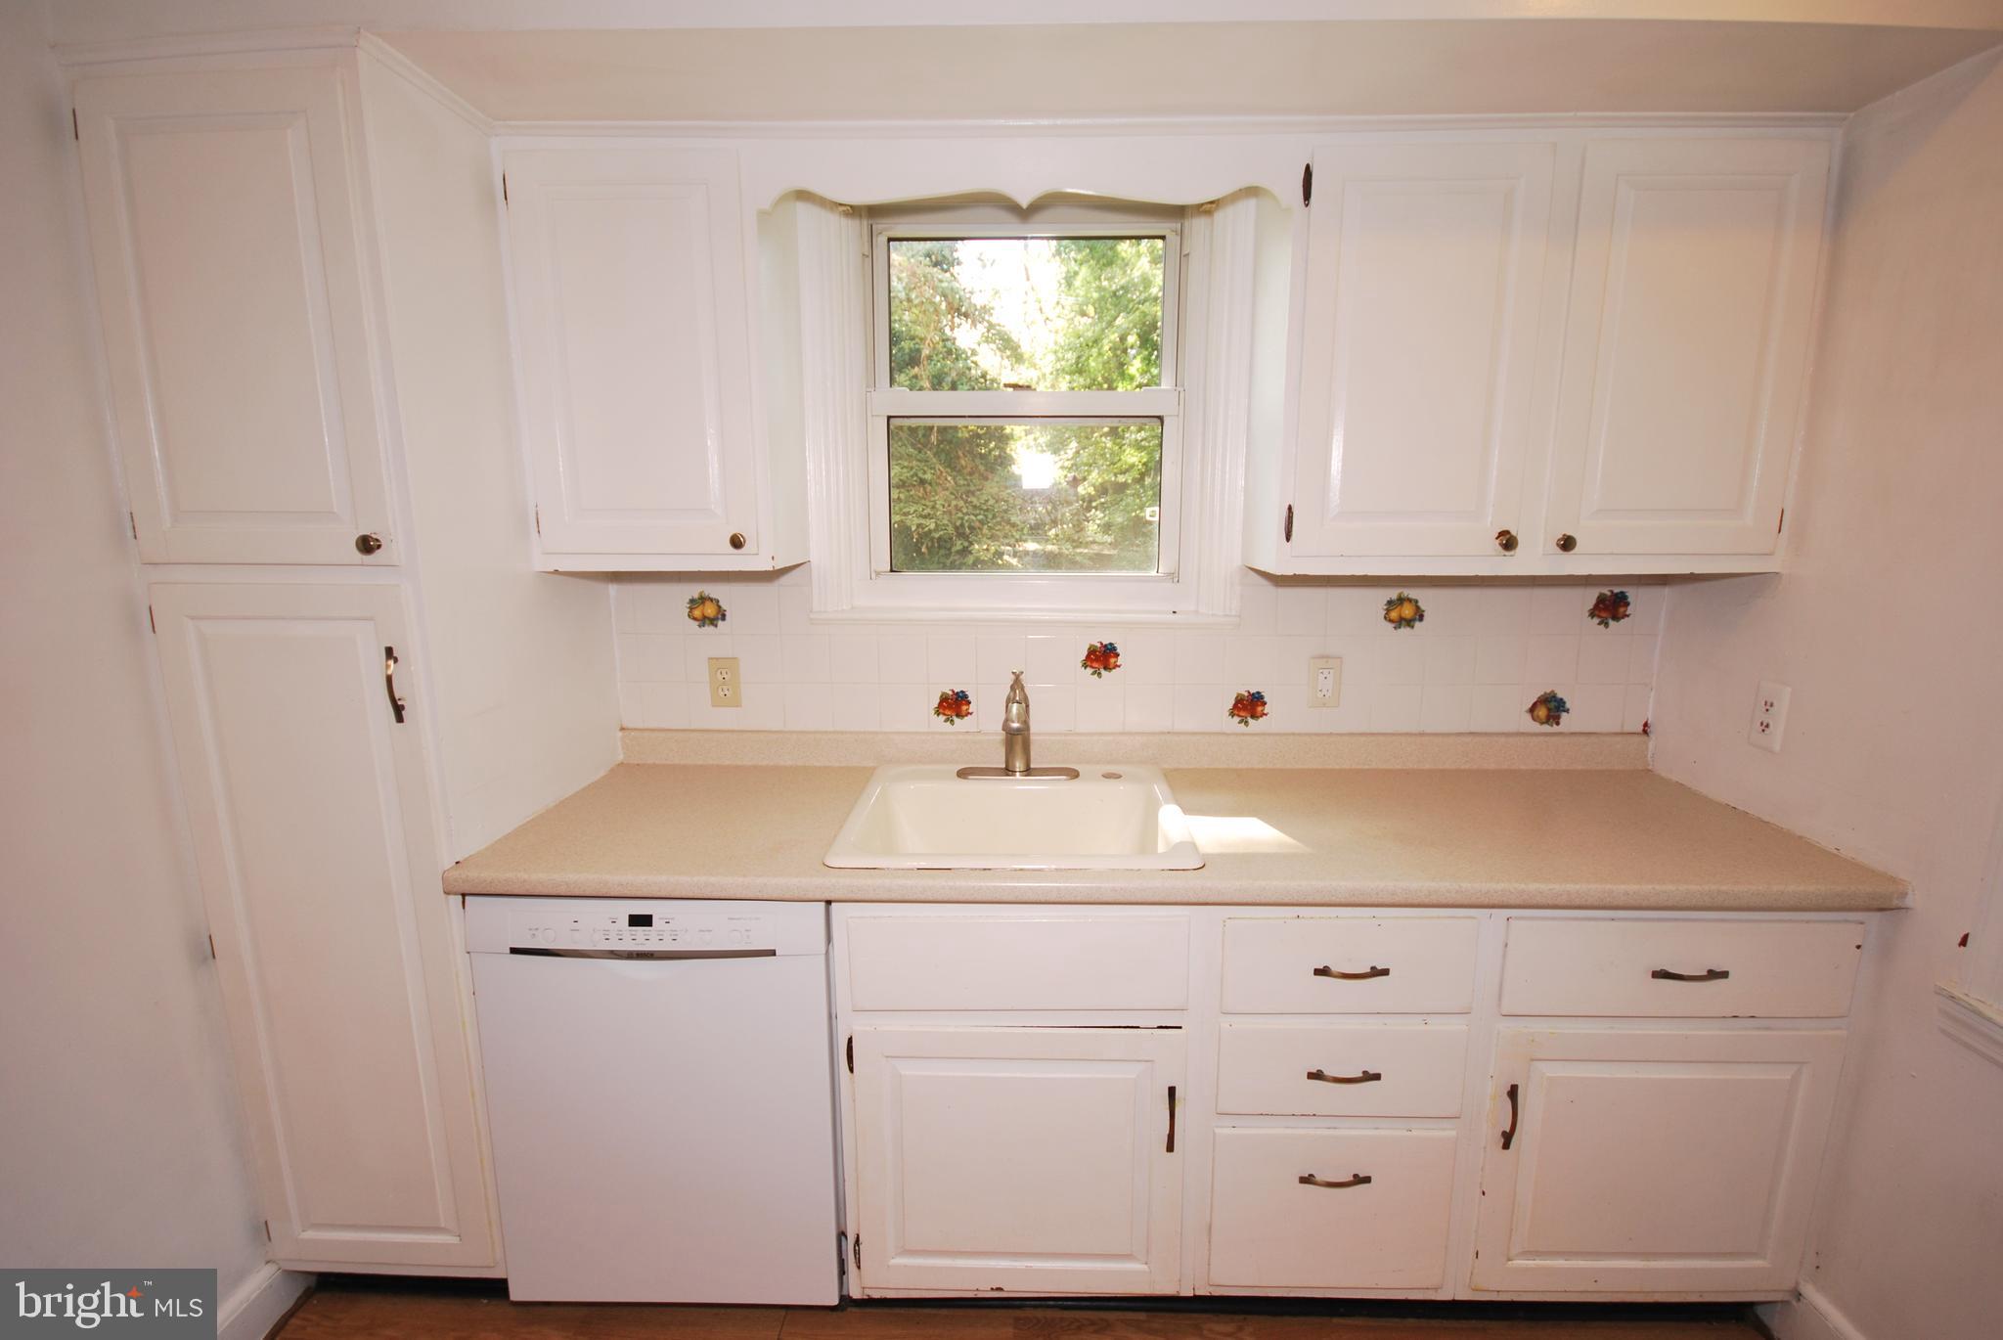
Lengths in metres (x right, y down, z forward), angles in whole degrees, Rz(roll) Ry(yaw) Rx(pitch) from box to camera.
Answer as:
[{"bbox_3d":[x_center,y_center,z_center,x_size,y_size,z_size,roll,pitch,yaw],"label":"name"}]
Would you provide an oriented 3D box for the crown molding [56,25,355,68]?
[{"bbox_3d":[-1.108,-0.871,1.157,0.440,0.038,0.025,0,10,1],"label":"crown molding"}]

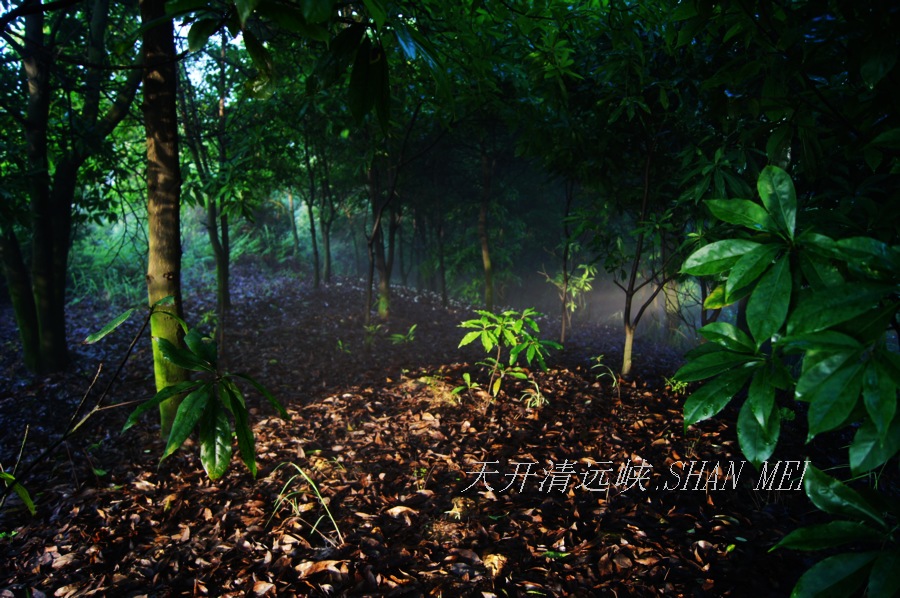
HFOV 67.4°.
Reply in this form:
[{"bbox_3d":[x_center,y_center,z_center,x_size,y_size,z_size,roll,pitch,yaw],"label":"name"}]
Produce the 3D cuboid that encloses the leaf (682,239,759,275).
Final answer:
[{"bbox_3d":[0.489,-0.075,1.220,0.145,0.069,0.060,0,5,0],"label":"leaf"}]

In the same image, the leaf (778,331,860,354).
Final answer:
[{"bbox_3d":[0.661,0.077,1.200,0.148,0.045,0.070,1,5,6],"label":"leaf"}]

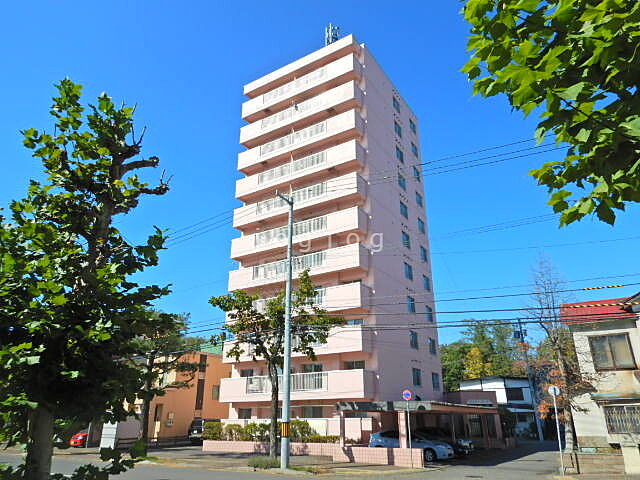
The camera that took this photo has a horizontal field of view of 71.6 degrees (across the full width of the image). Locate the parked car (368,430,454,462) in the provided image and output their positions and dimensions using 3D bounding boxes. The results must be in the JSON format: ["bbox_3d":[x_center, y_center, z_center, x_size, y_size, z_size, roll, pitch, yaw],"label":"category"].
[{"bbox_3d":[4.986,11.131,24.211,4.300,1.490,1.700,-13,-25,30],"label":"parked car"}]

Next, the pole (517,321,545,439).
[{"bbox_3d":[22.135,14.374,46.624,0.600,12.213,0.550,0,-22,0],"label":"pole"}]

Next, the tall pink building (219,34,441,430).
[{"bbox_3d":[1.587,0.890,39.227,11.760,31.100,14.210,-13,-25,31],"label":"tall pink building"}]

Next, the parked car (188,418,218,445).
[{"bbox_3d":[-8.663,15.991,37.091,1.680,1.780,4.300,-13,-25,30],"label":"parked car"}]

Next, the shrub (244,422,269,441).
[{"bbox_3d":[-4.140,12.530,28.911,1.350,1.120,1.050,-13,-25,30],"label":"shrub"}]

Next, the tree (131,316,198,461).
[{"bbox_3d":[-9.563,8.195,25.764,4.850,8.040,4.610,0,-21,0],"label":"tree"}]

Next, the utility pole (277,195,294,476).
[{"bbox_3d":[-1.661,3.445,20.157,0.400,12.480,1.200,-13,-25,31],"label":"utility pole"}]

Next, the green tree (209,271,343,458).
[{"bbox_3d":[-2.497,6.374,23.680,7.250,9.920,6.720,0,-21,0],"label":"green tree"}]

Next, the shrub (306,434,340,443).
[{"bbox_3d":[0.189,11.710,25.990,2.180,0.530,0.800,-9,-23,23],"label":"shrub"}]

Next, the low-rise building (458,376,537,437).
[{"bbox_3d":[19.514,17.501,46.363,7.170,5.660,7.000,-13,-25,30],"label":"low-rise building"}]

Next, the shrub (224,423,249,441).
[{"bbox_3d":[-5.387,12.408,28.559,1.650,1.160,1.300,-9,-23,23],"label":"shrub"}]

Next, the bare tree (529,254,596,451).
[{"bbox_3d":[11.334,5.061,21.142,2.800,9.077,2.700,0,-22,0],"label":"bare tree"}]

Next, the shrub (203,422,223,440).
[{"bbox_3d":[-7.387,13.191,30.476,1.200,1.150,1.000,-13,-25,30],"label":"shrub"}]

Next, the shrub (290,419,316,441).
[{"bbox_3d":[-1.068,11.600,26.764,1.690,1.320,1.300,-9,-23,23],"label":"shrub"}]

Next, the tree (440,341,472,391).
[{"bbox_3d":[16.548,17.658,53.264,4.600,11.051,4.600,0,-22,0],"label":"tree"}]

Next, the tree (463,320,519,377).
[{"bbox_3d":[21.001,16.350,53.953,7.800,13.060,7.200,-8,-23,19],"label":"tree"}]

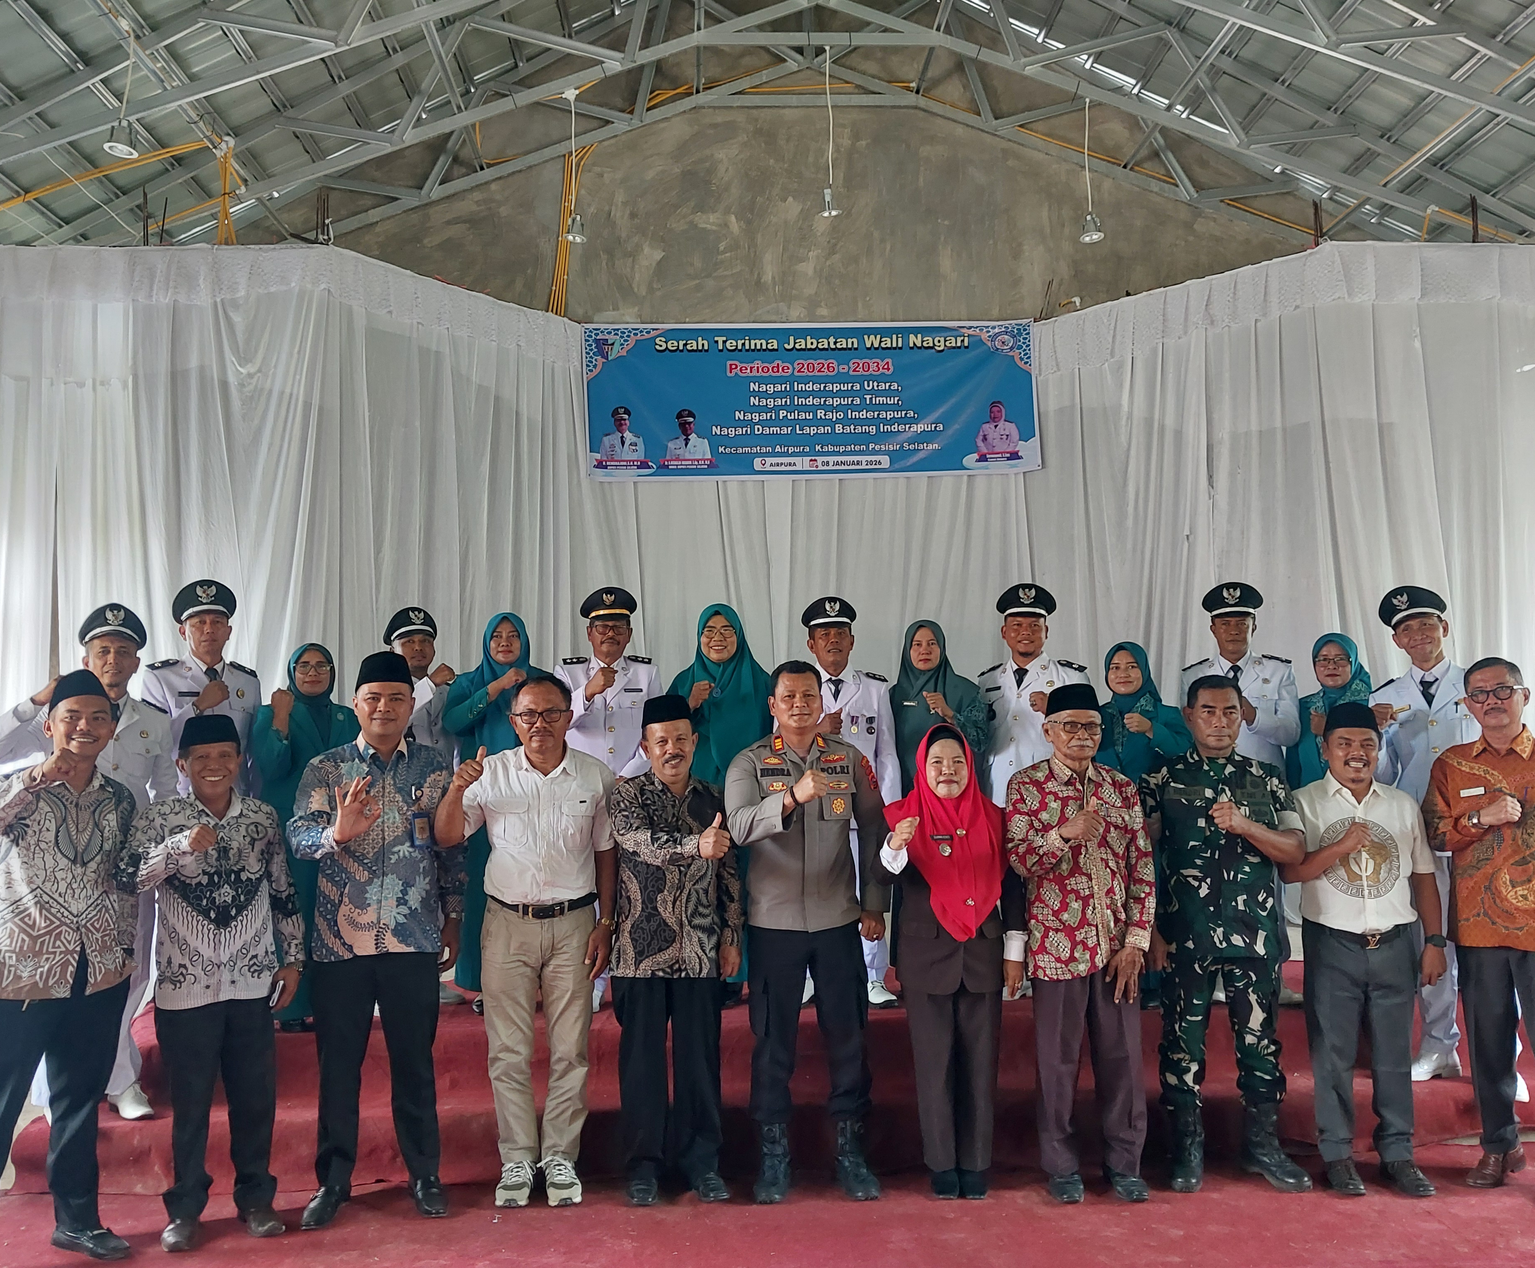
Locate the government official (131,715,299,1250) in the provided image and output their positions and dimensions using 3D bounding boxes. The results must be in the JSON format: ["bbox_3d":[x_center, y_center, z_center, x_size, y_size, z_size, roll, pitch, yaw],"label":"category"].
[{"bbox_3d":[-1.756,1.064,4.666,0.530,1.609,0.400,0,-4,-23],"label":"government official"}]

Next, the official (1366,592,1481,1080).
[{"bbox_3d":[2.367,0.693,5.184,0.520,1.734,0.400,-2,-4,22],"label":"official"}]

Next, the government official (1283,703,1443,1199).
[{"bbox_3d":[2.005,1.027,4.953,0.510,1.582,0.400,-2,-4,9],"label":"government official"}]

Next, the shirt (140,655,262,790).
[{"bbox_3d":[-2.170,0.413,5.616,0.500,0.680,0.360,0,-4,-22],"label":"shirt"}]

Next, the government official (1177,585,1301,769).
[{"bbox_3d":[1.916,0.623,5.945,0.490,1.666,0.380,-2,-4,12],"label":"government official"}]

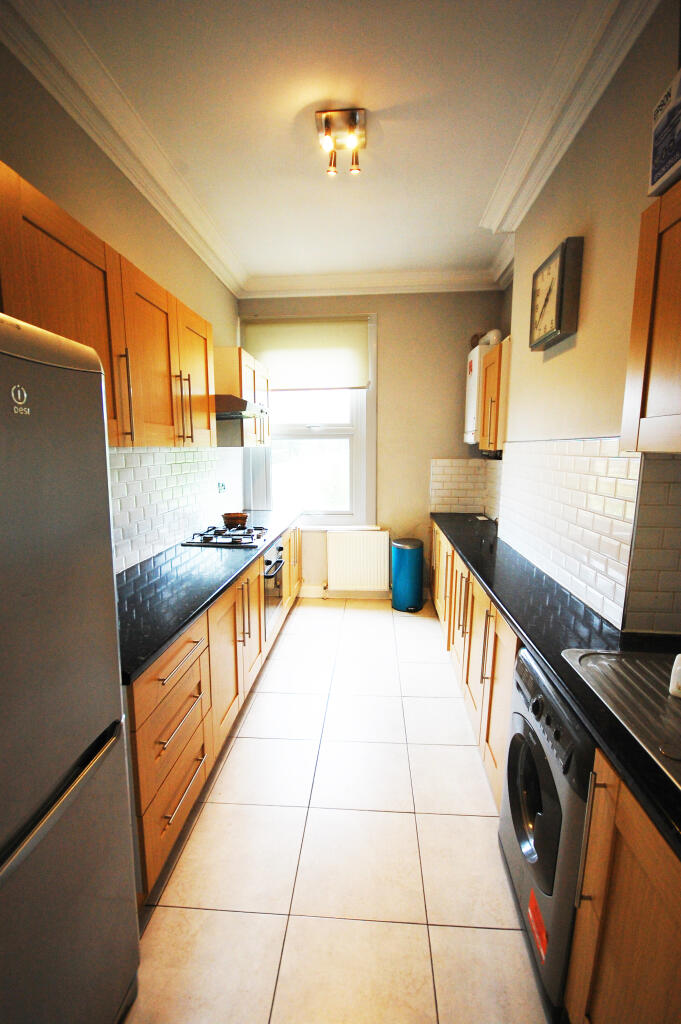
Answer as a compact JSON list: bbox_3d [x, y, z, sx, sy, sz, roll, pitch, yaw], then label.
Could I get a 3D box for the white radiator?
[{"bbox_3d":[0.182,0.503,4.364,0.620,0.630,0.100,1,9,4],"label":"white radiator"}]

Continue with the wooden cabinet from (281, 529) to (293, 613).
[{"bbox_3d":[-0.737,0.530,3.661,0.580,0.727,0.443,1,9,4],"label":"wooden cabinet"}]

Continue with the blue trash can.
[{"bbox_3d":[0.666,0.621,4.228,0.298,0.690,0.298,0,9,0],"label":"blue trash can"}]

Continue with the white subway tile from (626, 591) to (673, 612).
[{"bbox_3d":[1.159,0.339,1.597,0.162,0.079,0.010,1,9,4],"label":"white subway tile"}]

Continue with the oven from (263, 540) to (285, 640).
[{"bbox_3d":[-0.763,0.543,3.205,0.570,0.592,0.597,0,9,4],"label":"oven"}]

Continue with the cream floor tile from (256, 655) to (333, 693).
[{"bbox_3d":[-0.293,1.150,3.016,0.465,0.010,0.450,1,9,4],"label":"cream floor tile"}]

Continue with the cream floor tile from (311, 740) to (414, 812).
[{"bbox_3d":[0.109,1.278,2.082,0.464,0.010,0.439,0,9,4],"label":"cream floor tile"}]

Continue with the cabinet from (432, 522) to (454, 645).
[{"bbox_3d":[1.148,0.547,3.644,0.580,0.727,1.120,1,9,5],"label":"cabinet"}]

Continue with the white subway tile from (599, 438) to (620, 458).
[{"bbox_3d":[1.097,-0.262,1.740,0.010,0.077,0.145,1,9,5],"label":"white subway tile"}]

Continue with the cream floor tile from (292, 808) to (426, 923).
[{"bbox_3d":[0.076,1.343,1.649,0.464,0.010,0.439,0,9,4],"label":"cream floor tile"}]

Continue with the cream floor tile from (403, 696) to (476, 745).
[{"bbox_3d":[0.587,1.214,2.482,0.429,0.010,0.439,0,9,4],"label":"cream floor tile"}]

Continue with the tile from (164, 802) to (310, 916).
[{"bbox_3d":[-0.396,1.352,1.700,0.465,0.010,0.450,1,9,4],"label":"tile"}]

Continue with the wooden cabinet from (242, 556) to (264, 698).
[{"bbox_3d":[-0.814,0.686,2.670,0.570,0.714,0.509,0,9,4],"label":"wooden cabinet"}]

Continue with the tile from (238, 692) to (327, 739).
[{"bbox_3d":[-0.322,1.210,2.550,0.464,0.010,0.439,0,9,4],"label":"tile"}]

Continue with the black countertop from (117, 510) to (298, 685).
[{"bbox_3d":[-0.823,0.262,2.844,0.633,0.042,3.132,0,9,4],"label":"black countertop"}]

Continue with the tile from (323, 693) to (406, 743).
[{"bbox_3d":[0.141,1.212,2.515,0.464,0.010,0.439,0,9,4],"label":"tile"}]

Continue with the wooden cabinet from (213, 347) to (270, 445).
[{"bbox_3d":[-0.891,-0.940,3.722,0.357,0.739,0.886,0,9,4],"label":"wooden cabinet"}]

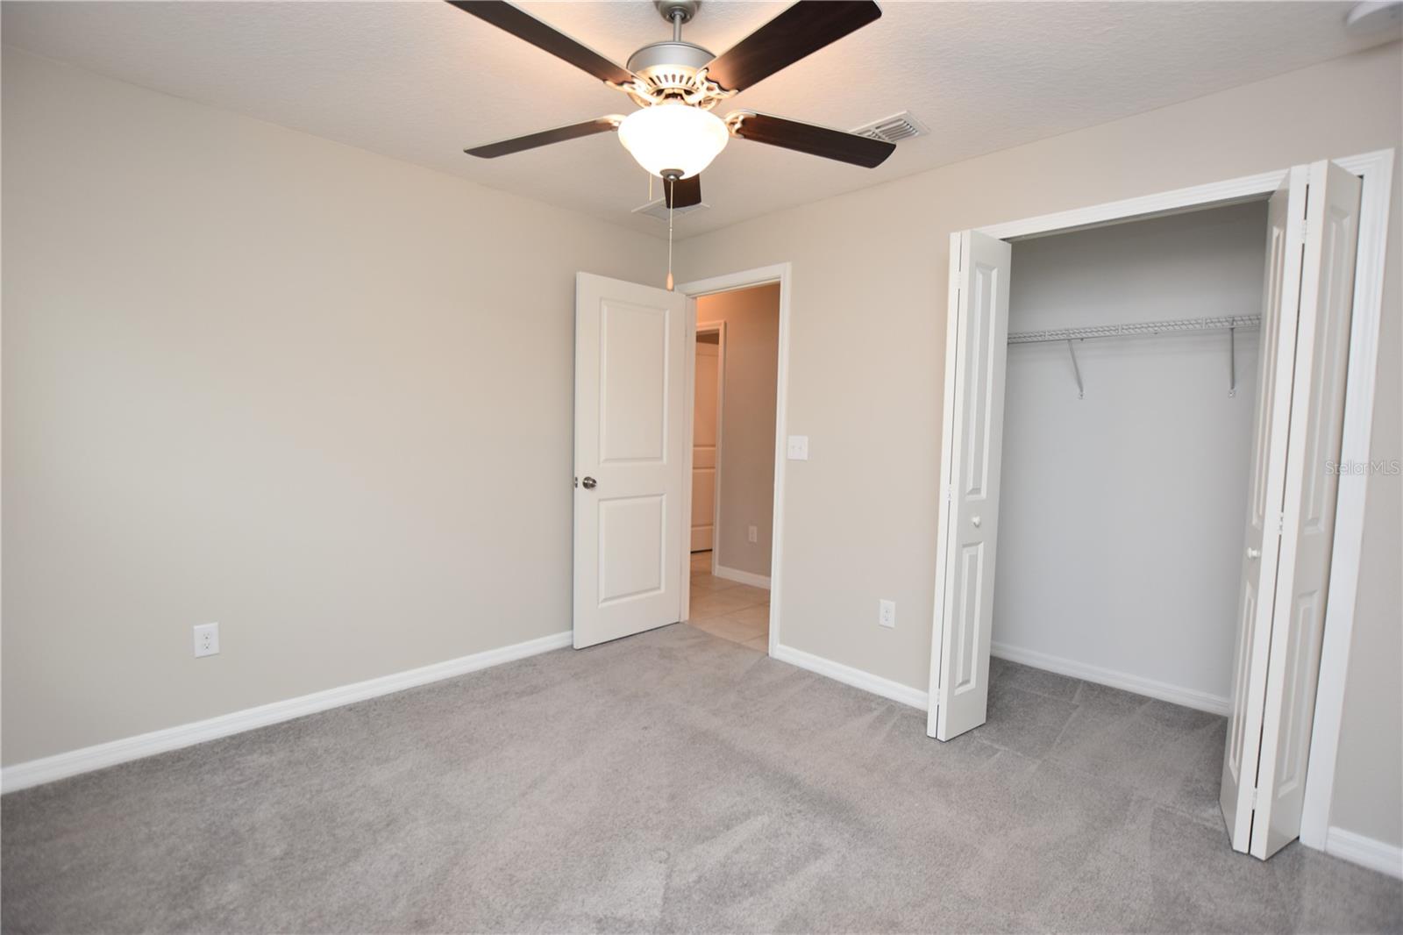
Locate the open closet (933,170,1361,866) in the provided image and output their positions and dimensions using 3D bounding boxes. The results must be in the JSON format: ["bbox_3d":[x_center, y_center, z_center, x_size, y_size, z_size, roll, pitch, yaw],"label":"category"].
[{"bbox_3d":[1.533,0.091,2.190,1.231,2.100,0.120,5,5,43],"label":"open closet"}]

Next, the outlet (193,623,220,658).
[{"bbox_3d":[-1.898,0.661,2.244,0.071,0.119,0.009,-2,5,-42],"label":"outlet"}]

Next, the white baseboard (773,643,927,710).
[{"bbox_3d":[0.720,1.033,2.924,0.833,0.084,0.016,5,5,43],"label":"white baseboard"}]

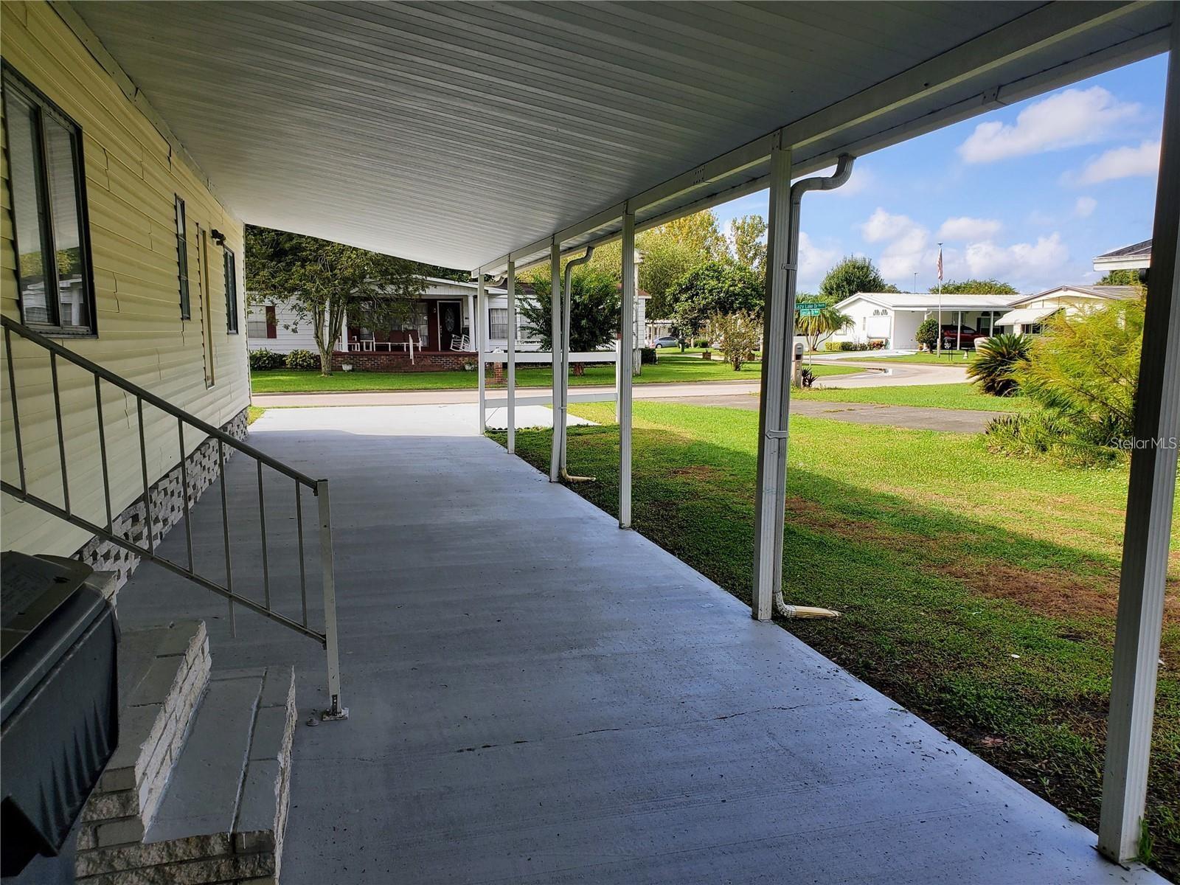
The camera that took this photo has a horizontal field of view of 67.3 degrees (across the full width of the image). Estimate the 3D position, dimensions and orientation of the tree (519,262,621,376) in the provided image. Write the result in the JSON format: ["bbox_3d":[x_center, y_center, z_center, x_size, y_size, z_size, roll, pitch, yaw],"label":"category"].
[{"bbox_3d":[-0.772,-4.531,33.000,3.776,4.016,3.500,0,7,-1],"label":"tree"}]

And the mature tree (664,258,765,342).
[{"bbox_3d":[8.265,-8.808,58.000,6.455,6.335,6.200,2,7,8],"label":"mature tree"}]

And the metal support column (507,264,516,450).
[{"bbox_3d":[-1.006,-1.099,11.355,0.076,2.469,0.076,-1,7,-16],"label":"metal support column"}]

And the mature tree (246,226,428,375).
[{"bbox_3d":[-9.336,-5.431,31.507,6.900,6.100,6.900,-1,7,-16],"label":"mature tree"}]

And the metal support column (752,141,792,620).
[{"bbox_3d":[0.936,-0.291,4.613,0.077,2.477,0.077,-1,7,-16],"label":"metal support column"}]

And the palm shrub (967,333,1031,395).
[{"bbox_3d":[11.026,-2.113,23.730,1.700,1.660,1.700,4,8,25],"label":"palm shrub"}]

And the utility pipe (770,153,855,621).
[{"bbox_3d":[1.203,-0.273,4.743,0.435,2.485,0.085,-1,7,-16],"label":"utility pipe"}]

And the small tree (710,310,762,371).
[{"bbox_3d":[6.276,-4.284,37.606,2.150,2.500,2.150,2,7,9],"label":"small tree"}]

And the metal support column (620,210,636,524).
[{"bbox_3d":[0.291,-0.550,6.932,0.076,2.469,0.076,-1,7,-16],"label":"metal support column"}]

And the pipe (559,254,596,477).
[{"bbox_3d":[-0.118,-0.799,9.205,0.400,2.430,0.085,-1,7,-16],"label":"pipe"}]

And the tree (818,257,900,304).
[{"bbox_3d":[20.622,-10.807,68.132,6.400,7.200,6.400,3,7,16],"label":"tree"}]

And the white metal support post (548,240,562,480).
[{"bbox_3d":[-0.323,-0.814,8.933,0.077,2.438,0.077,-1,7,-16],"label":"white metal support post"}]

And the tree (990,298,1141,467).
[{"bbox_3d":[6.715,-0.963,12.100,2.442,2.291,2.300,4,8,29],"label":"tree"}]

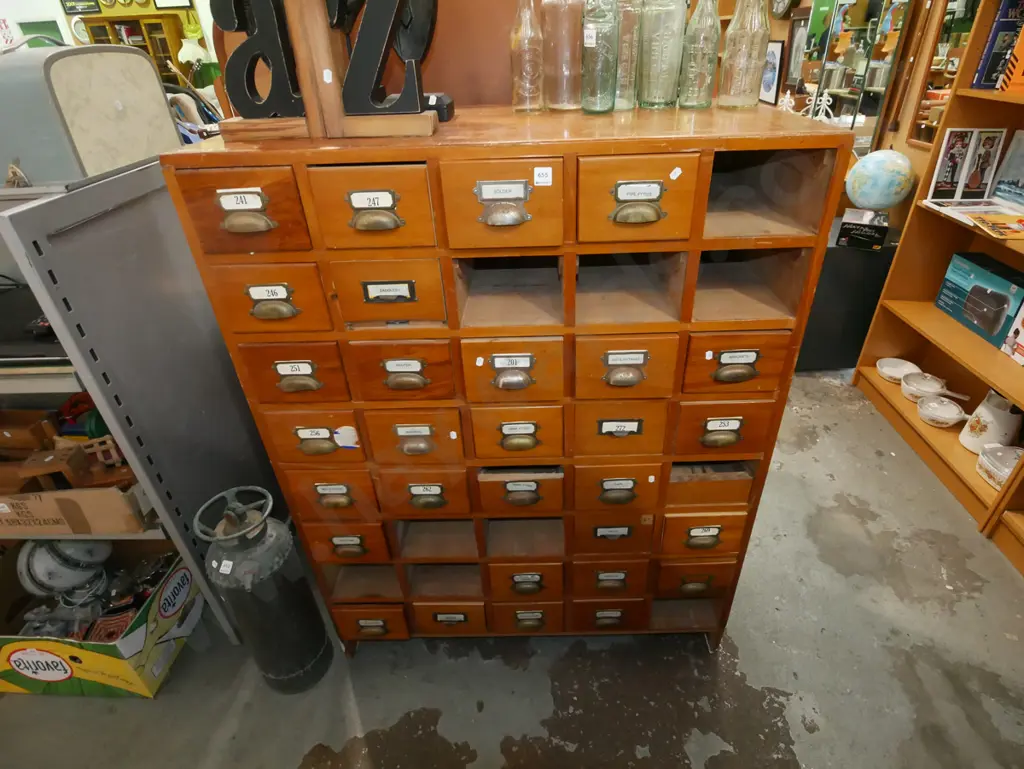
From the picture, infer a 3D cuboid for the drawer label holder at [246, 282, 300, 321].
[{"bbox_3d":[-0.385,-0.132,0.846,0.082,0.052,0.023,-2,32,2],"label":"drawer label holder"}]

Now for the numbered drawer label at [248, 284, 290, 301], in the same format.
[{"bbox_3d":[-0.414,-0.157,0.906,0.071,0.028,0.004,-2,32,3],"label":"numbered drawer label"}]

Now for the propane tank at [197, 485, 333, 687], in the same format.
[{"bbox_3d":[-0.578,0.502,1.272,0.180,0.559,0.180,-3,32,2],"label":"propane tank"}]

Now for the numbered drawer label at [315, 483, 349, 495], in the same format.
[{"bbox_3d":[-0.361,0.209,1.065,0.065,0.029,0.003,-2,32,2],"label":"numbered drawer label"}]

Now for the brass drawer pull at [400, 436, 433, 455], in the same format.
[{"bbox_3d":[-0.182,0.117,1.019,0.073,0.029,0.021,-3,32,2],"label":"brass drawer pull"}]

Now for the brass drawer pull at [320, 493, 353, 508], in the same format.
[{"bbox_3d":[-0.379,0.252,1.150,0.070,0.027,0.018,-2,32,3],"label":"brass drawer pull"}]

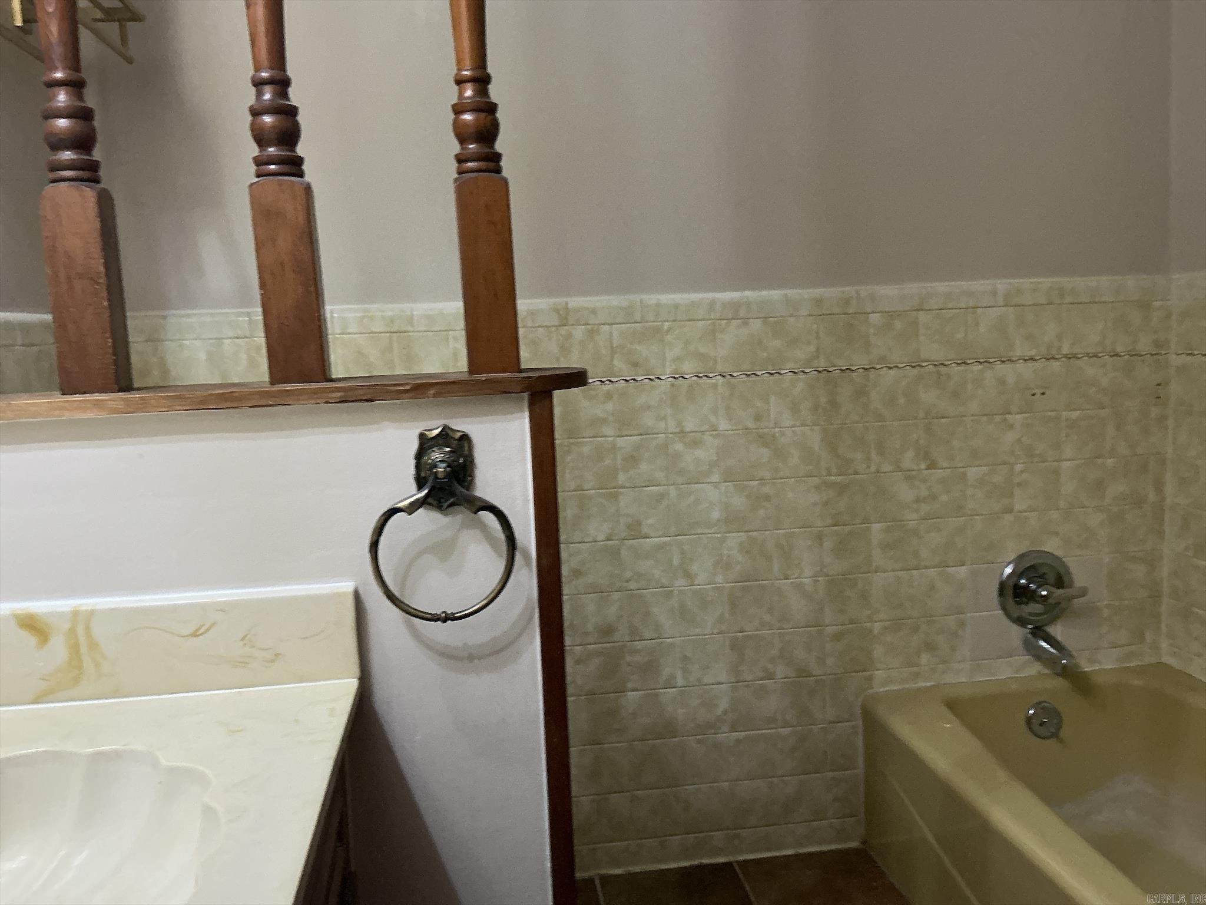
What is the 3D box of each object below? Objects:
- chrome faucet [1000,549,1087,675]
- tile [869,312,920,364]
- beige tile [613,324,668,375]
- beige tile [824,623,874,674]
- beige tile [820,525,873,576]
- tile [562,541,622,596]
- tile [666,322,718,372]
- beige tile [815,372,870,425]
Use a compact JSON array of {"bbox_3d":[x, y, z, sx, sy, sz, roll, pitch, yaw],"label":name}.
[{"bbox_3d":[0.967,0.339,2.103,0.182,0.238,0.135,-3,6,-7],"label":"chrome faucet"},{"bbox_3d":[0.617,-0.244,2.082,0.108,0.108,0.008,-3,6,-7],"label":"tile"},{"bbox_3d":[0.073,-0.210,2.005,0.108,0.108,0.009,-3,6,-7],"label":"beige tile"},{"bbox_3d":[0.537,0.428,2.128,0.108,0.108,0.009,-3,6,-7],"label":"beige tile"},{"bbox_3d":[0.525,0.209,2.097,0.107,0.107,0.009,-3,5,-7],"label":"beige tile"},{"bbox_3d":[-0.013,0.241,2.035,0.107,0.107,0.009,-3,5,-7],"label":"tile"},{"bbox_3d":[0.183,-0.218,2.027,0.108,0.108,0.010,-3,6,-7],"label":"tile"},{"bbox_3d":[0.510,-0.114,2.067,0.107,0.107,0.009,-3,5,-7],"label":"beige tile"}]

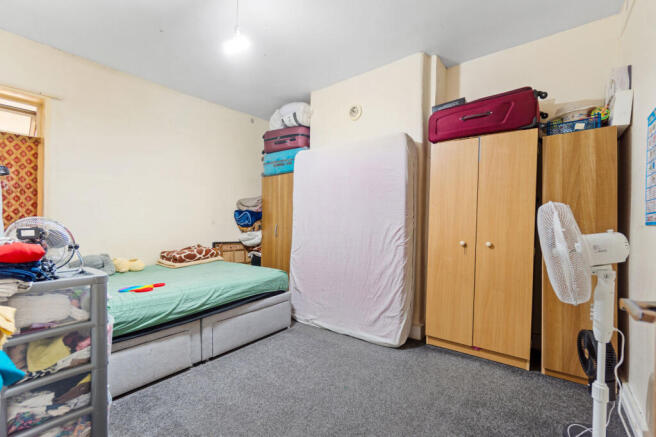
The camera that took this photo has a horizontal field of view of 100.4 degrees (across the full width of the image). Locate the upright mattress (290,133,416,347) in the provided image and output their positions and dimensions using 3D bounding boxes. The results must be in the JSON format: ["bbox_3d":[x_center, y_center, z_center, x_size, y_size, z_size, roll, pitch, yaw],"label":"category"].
[{"bbox_3d":[0.210,0.192,2.969,1.350,1.930,0.230,0,-3,37],"label":"upright mattress"}]

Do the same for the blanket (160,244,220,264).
[{"bbox_3d":[-1.684,0.440,3.378,0.340,0.180,0.600,0,0,40],"label":"blanket"}]

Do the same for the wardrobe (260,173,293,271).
[{"bbox_3d":[-0.530,0.260,4.030,0.720,1.780,0.500,0,0,38],"label":"wardrobe"}]

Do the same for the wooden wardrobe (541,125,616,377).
[{"bbox_3d":[1.886,0.270,2.110,0.395,1.757,0.500,0,0,35],"label":"wooden wardrobe"}]

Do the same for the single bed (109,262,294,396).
[{"bbox_3d":[-1.528,0.860,2.575,1.370,0.580,1.930,0,0,40],"label":"single bed"}]

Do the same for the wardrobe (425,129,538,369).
[{"bbox_3d":[1.377,0.235,2.472,0.760,1.830,0.500,2,1,35],"label":"wardrobe"}]

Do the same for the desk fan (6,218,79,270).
[{"bbox_3d":[-1.360,0.130,1.290,0.320,0.275,0.180,0,0,-20],"label":"desk fan"}]

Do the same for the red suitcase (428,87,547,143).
[{"bbox_3d":[1.379,-0.815,2.412,0.820,0.280,0.480,0,0,35],"label":"red suitcase"}]

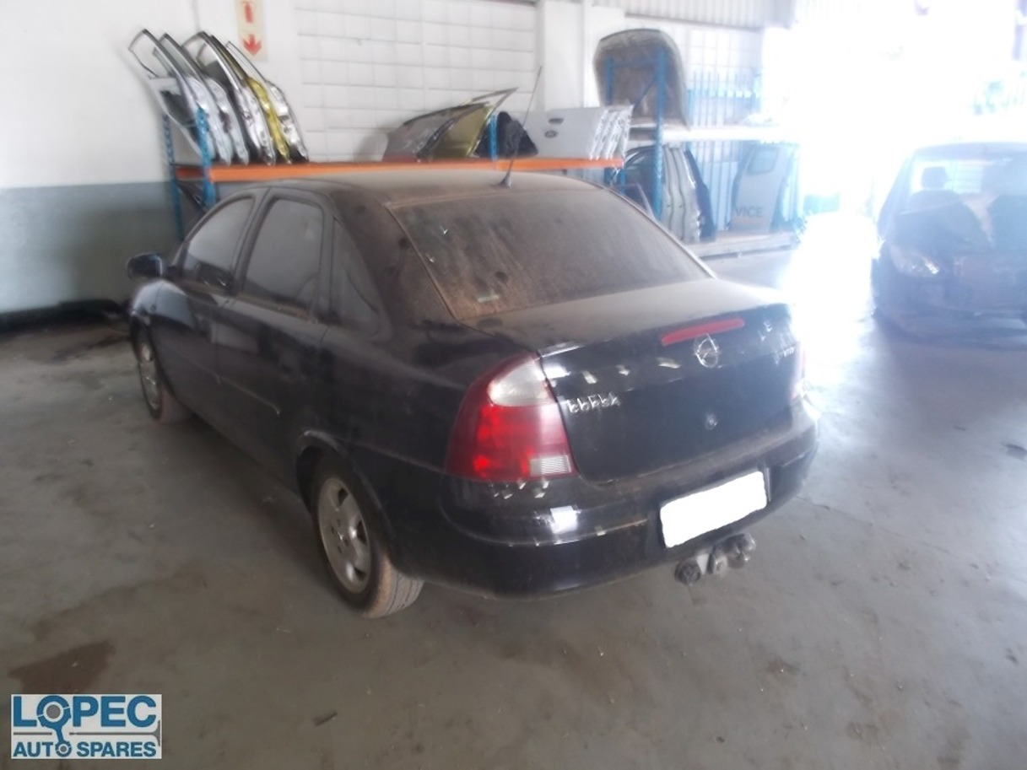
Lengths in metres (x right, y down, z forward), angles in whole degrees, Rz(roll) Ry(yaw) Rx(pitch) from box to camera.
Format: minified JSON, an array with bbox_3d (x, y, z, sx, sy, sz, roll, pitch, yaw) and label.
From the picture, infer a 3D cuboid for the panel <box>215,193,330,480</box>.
[{"bbox_3d":[-0.860,-0.175,2.951,0.250,1.090,1.150,-13,21,-36],"label":"panel"}]

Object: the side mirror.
[{"bbox_3d":[-1.810,-0.581,3.792,0.185,0.142,0.130,-13,21,-36],"label":"side mirror"}]

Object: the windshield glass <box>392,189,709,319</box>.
[{"bbox_3d":[0.141,-0.505,2.679,1.170,0.100,0.630,-13,52,-36],"label":"windshield glass"}]

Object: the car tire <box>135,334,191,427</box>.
[{"bbox_3d":[-2.022,-0.069,4.523,0.185,0.575,0.575,-13,21,-36],"label":"car tire"}]

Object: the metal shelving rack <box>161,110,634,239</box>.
[{"bbox_3d":[-0.966,-1.984,8.535,4.987,1.880,1.050,-13,21,-34],"label":"metal shelving rack"}]

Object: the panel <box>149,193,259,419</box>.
[{"bbox_3d":[-1.429,-0.382,3.656,0.250,1.090,1.180,-13,21,-36],"label":"panel"}]

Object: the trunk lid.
[{"bbox_3d":[0.442,-0.059,2.414,1.140,0.400,0.500,-13,21,-36],"label":"trunk lid"}]

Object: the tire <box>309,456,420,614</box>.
[{"bbox_3d":[-0.497,0.486,2.633,0.185,0.575,0.575,-13,21,-36],"label":"tire"}]

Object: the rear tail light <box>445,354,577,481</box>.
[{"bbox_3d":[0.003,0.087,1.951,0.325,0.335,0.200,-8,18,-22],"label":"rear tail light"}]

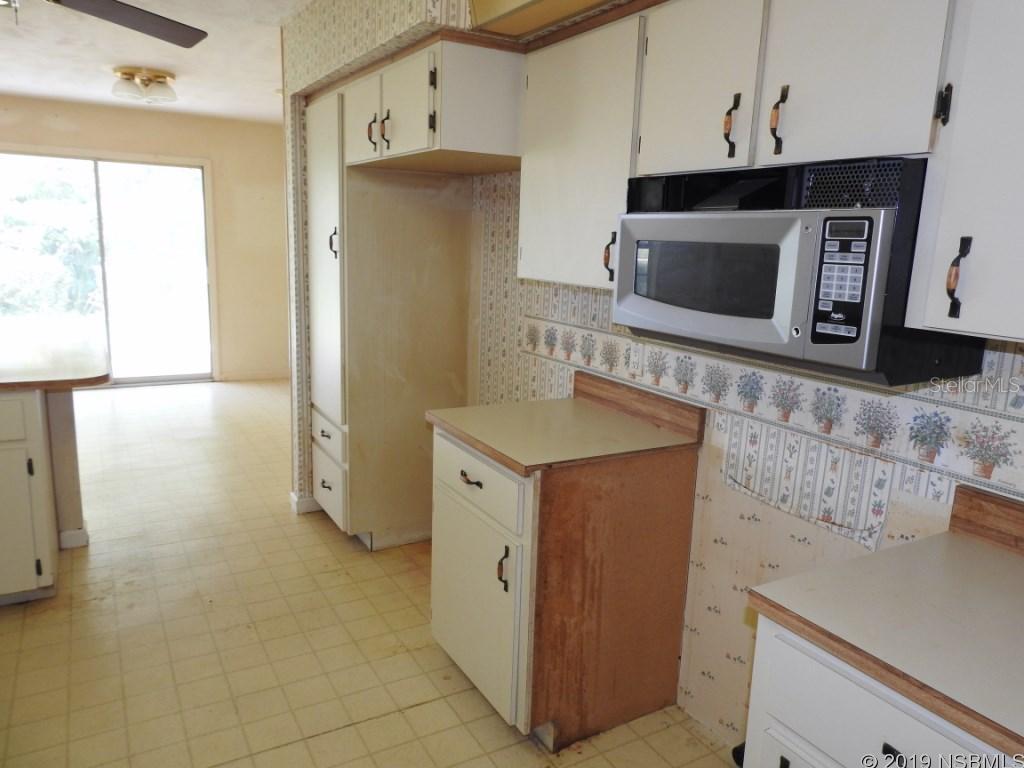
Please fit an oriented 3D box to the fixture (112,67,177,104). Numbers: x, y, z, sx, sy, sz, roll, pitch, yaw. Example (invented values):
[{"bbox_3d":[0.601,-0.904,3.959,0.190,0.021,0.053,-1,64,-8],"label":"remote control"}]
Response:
[{"bbox_3d":[-2.416,-1.961,4.677,0.367,0.159,0.367,-5,13,-31],"label":"fixture"}]

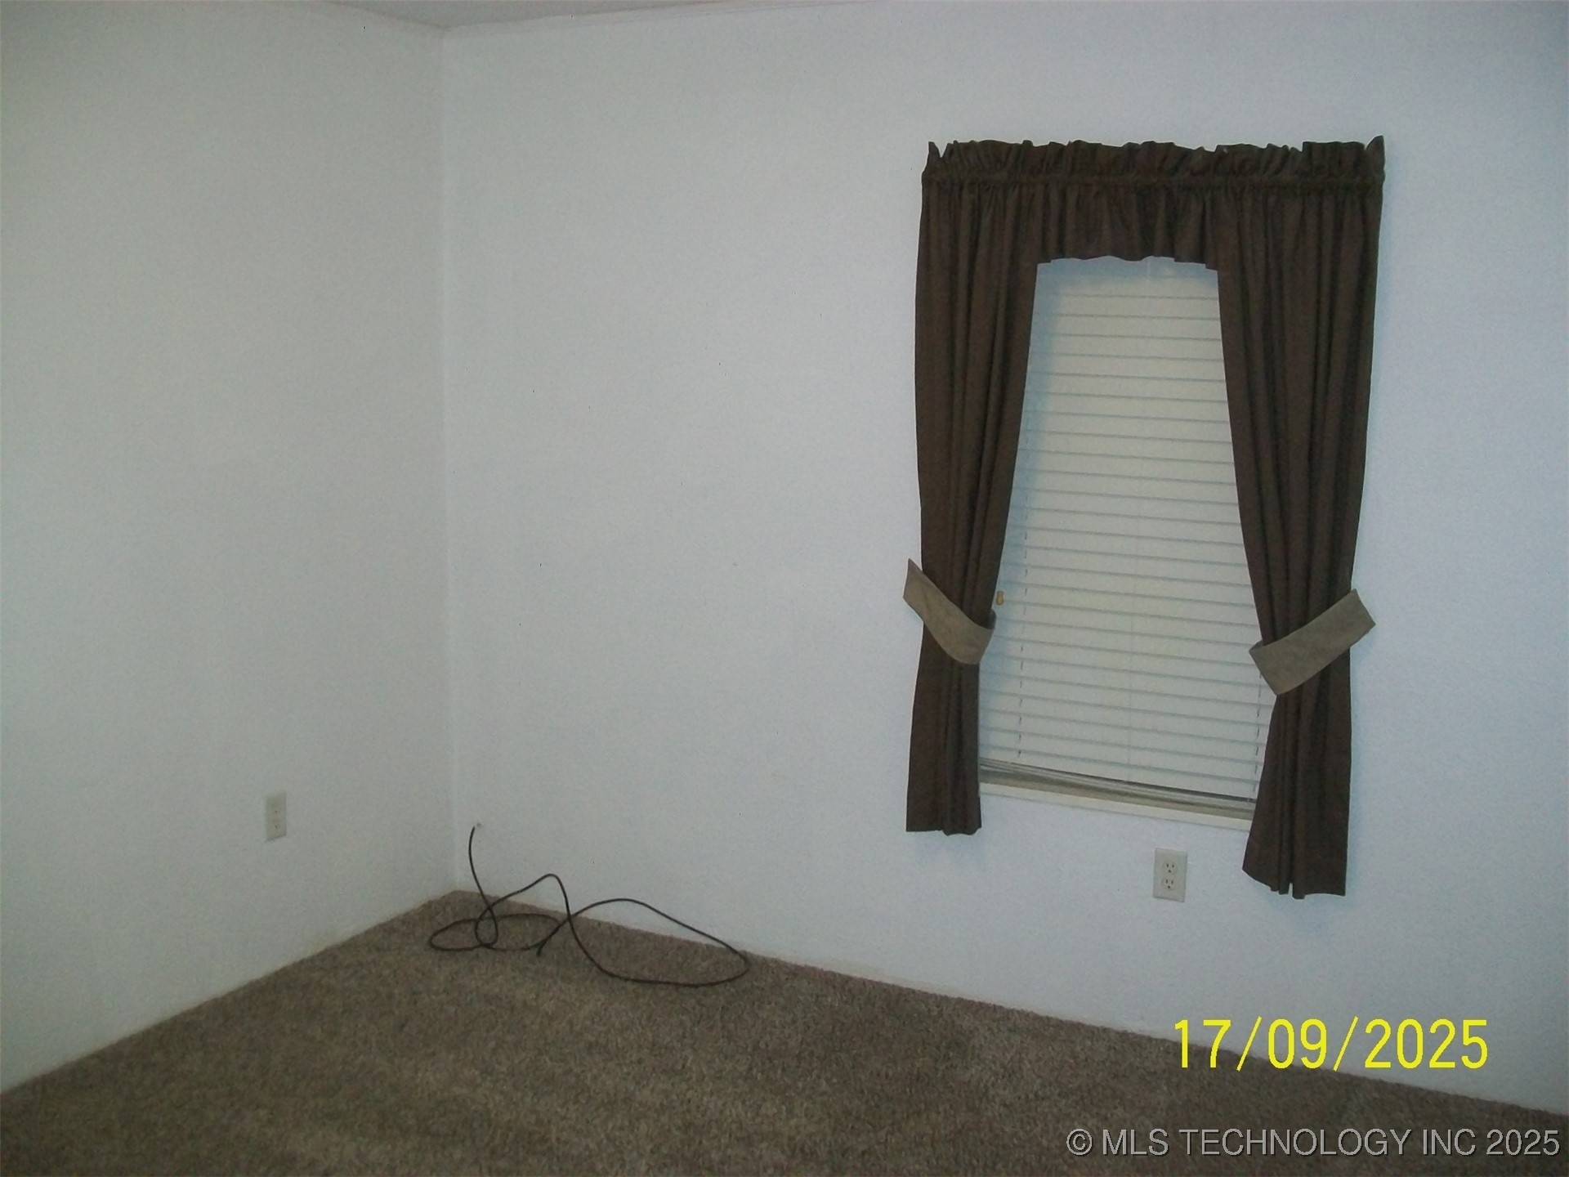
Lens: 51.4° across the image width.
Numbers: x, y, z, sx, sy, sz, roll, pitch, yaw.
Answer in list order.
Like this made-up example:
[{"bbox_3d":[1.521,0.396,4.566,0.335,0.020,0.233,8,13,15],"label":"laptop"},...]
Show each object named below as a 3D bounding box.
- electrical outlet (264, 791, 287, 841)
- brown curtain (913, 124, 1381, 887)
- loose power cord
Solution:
[{"bbox_3d":[-1.252,0.562,4.022,0.010,0.115,0.071,5,10,27],"label":"electrical outlet"},{"bbox_3d":[0.748,-0.168,3.568,1.035,1.610,0.110,5,10,27],"label":"brown curtain"},{"bbox_3d":[-0.541,0.834,4.234,0.940,0.210,0.360,5,10,27],"label":"loose power cord"}]

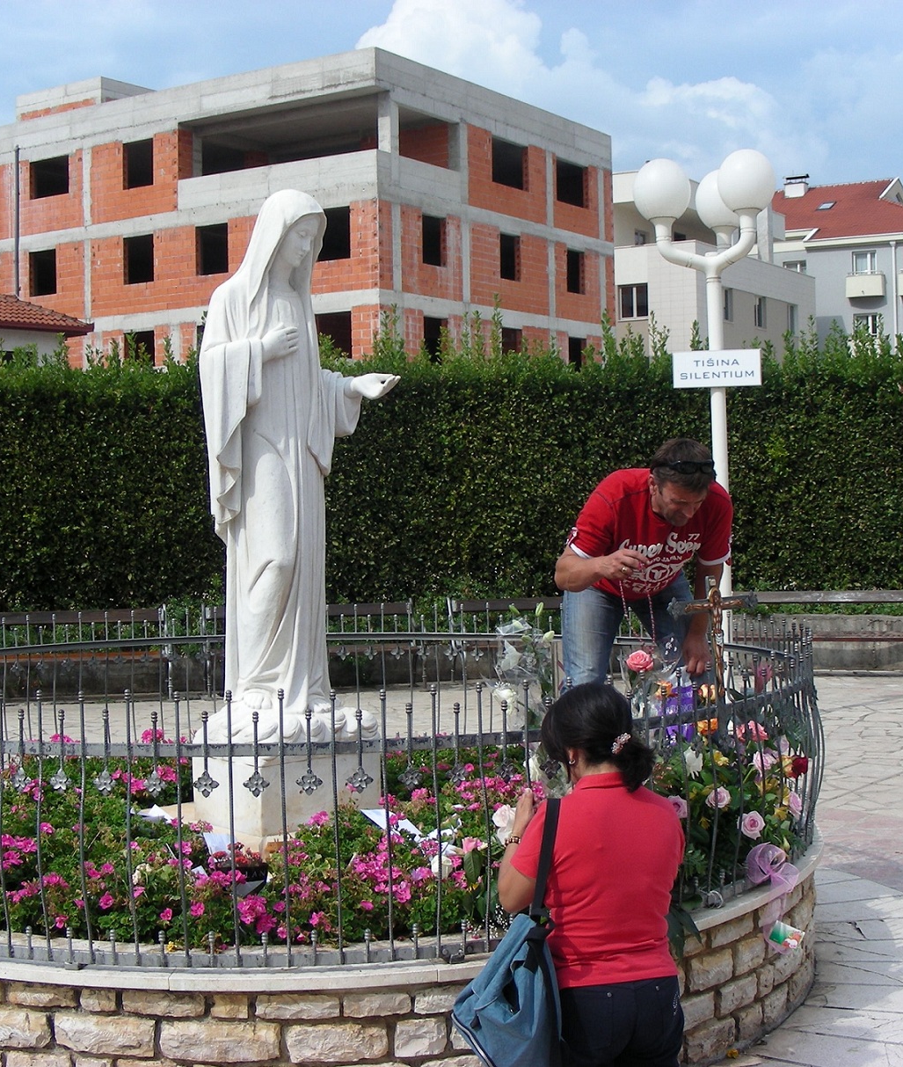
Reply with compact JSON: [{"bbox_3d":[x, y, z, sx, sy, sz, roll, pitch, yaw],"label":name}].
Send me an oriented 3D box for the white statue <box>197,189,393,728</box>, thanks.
[{"bbox_3d":[-0.567,-0.233,5.595,0.660,1.950,0.600,-2,2,-36],"label":"white statue"}]

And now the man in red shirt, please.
[{"bbox_3d":[0.630,0.374,5.113,0.600,1.400,0.720,-1,2,-8],"label":"man in red shirt"}]

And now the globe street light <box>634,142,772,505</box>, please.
[{"bbox_3d":[1.941,-0.746,11.484,1.060,4.100,1.060,-2,2,0],"label":"globe street light"}]

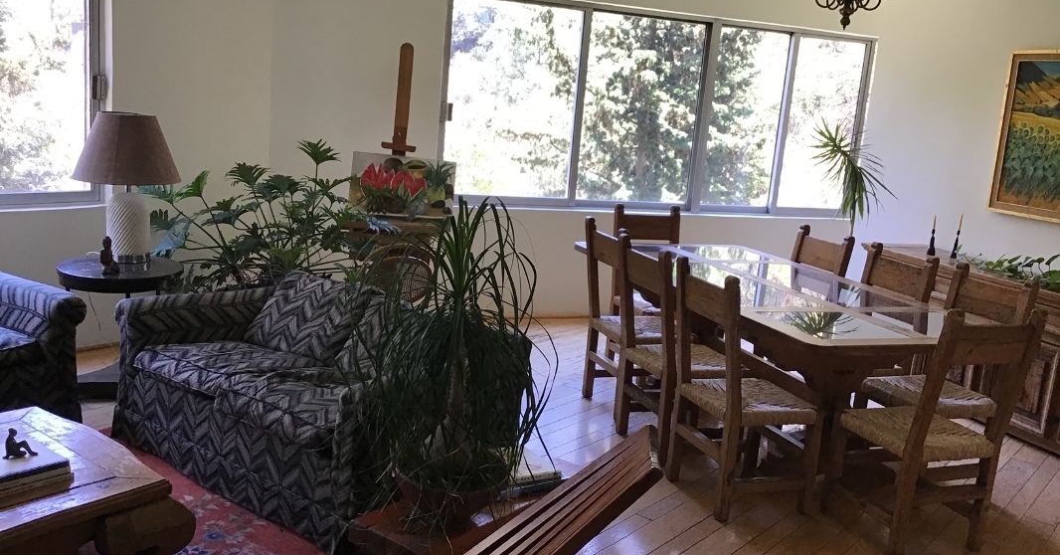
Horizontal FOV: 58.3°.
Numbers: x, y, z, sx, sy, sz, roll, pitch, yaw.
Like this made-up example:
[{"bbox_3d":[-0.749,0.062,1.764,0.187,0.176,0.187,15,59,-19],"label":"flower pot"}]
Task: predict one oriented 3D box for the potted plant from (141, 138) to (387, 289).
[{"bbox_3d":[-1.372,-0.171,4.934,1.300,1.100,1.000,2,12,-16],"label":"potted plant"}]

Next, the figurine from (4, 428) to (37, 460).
[{"bbox_3d":[-1.425,0.462,2.662,0.085,0.087,0.050,-2,12,-30],"label":"figurine"}]

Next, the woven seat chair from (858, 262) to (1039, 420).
[{"bbox_3d":[1.868,0.459,4.326,0.515,0.992,0.452,0,12,-21],"label":"woven seat chair"}]

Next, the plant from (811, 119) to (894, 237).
[{"bbox_3d":[2.192,-0.315,6.731,0.650,1.530,0.600,0,12,-22],"label":"plant"}]

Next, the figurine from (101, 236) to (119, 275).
[{"bbox_3d":[-2.043,-0.115,4.634,0.085,0.170,0.100,11,12,29],"label":"figurine"}]

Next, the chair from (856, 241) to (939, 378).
[{"bbox_3d":[1.601,0.340,4.666,0.500,0.965,0.440,1,12,-21],"label":"chair"}]

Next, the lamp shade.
[{"bbox_3d":[-1.936,-0.625,4.577,0.485,0.335,0.485,2,12,-16],"label":"lamp shade"}]

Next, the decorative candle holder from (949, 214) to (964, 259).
[{"bbox_3d":[2.627,-0.245,5.838,0.050,0.282,0.050,0,11,-21],"label":"decorative candle holder"}]

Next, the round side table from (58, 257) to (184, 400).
[{"bbox_3d":[-1.954,0.243,4.578,0.560,0.595,0.560,2,12,-16],"label":"round side table"}]

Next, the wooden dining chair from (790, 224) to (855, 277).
[{"bbox_3d":[1.383,0.218,5.180,0.500,0.965,0.440,0,12,-24],"label":"wooden dining chair"}]

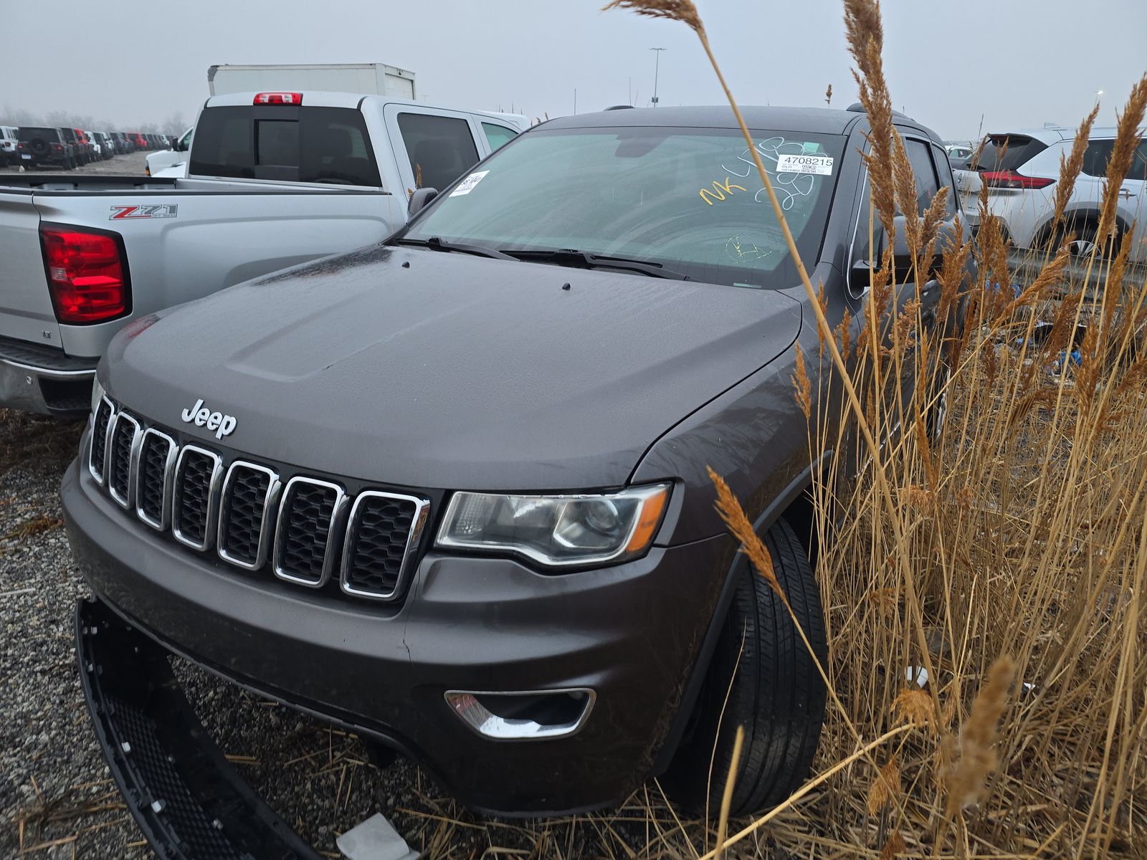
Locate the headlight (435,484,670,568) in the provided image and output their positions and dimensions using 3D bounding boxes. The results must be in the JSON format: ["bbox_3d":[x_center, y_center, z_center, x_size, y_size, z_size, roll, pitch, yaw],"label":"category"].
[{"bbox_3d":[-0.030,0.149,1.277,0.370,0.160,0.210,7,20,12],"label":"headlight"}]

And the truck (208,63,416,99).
[{"bbox_3d":[-8.150,-8.170,21.300,7.200,3.400,2.400,5,20,9],"label":"truck"}]

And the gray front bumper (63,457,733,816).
[{"bbox_3d":[-0.651,0.341,1.731,1.890,0.620,0.540,14,22,29],"label":"gray front bumper"}]

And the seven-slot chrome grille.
[{"bbox_3d":[-0.720,0.121,1.514,1.020,0.210,0.160,14,22,29],"label":"seven-slot chrome grille"}]

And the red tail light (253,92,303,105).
[{"bbox_3d":[-1.766,-1.997,4.601,0.375,0.075,0.090,10,21,22],"label":"red tail light"}]

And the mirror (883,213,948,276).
[{"bbox_3d":[1.005,-0.540,2.269,0.220,0.180,0.130,14,22,29],"label":"mirror"}]

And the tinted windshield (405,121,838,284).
[{"bbox_3d":[0.146,-0.840,2.635,1.550,0.140,0.931,14,51,29],"label":"tinted windshield"}]

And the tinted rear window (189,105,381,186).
[{"bbox_3d":[-1.797,-1.734,4.642,1.520,0.420,0.090,10,12,22],"label":"tinted rear window"}]

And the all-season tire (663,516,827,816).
[{"bbox_3d":[0.380,0.524,1.956,0.250,0.775,0.775,0,19,-7],"label":"all-season tire"}]

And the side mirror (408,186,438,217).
[{"bbox_3d":[-0.639,-0.944,3.207,0.220,0.180,0.130,14,22,29],"label":"side mirror"}]

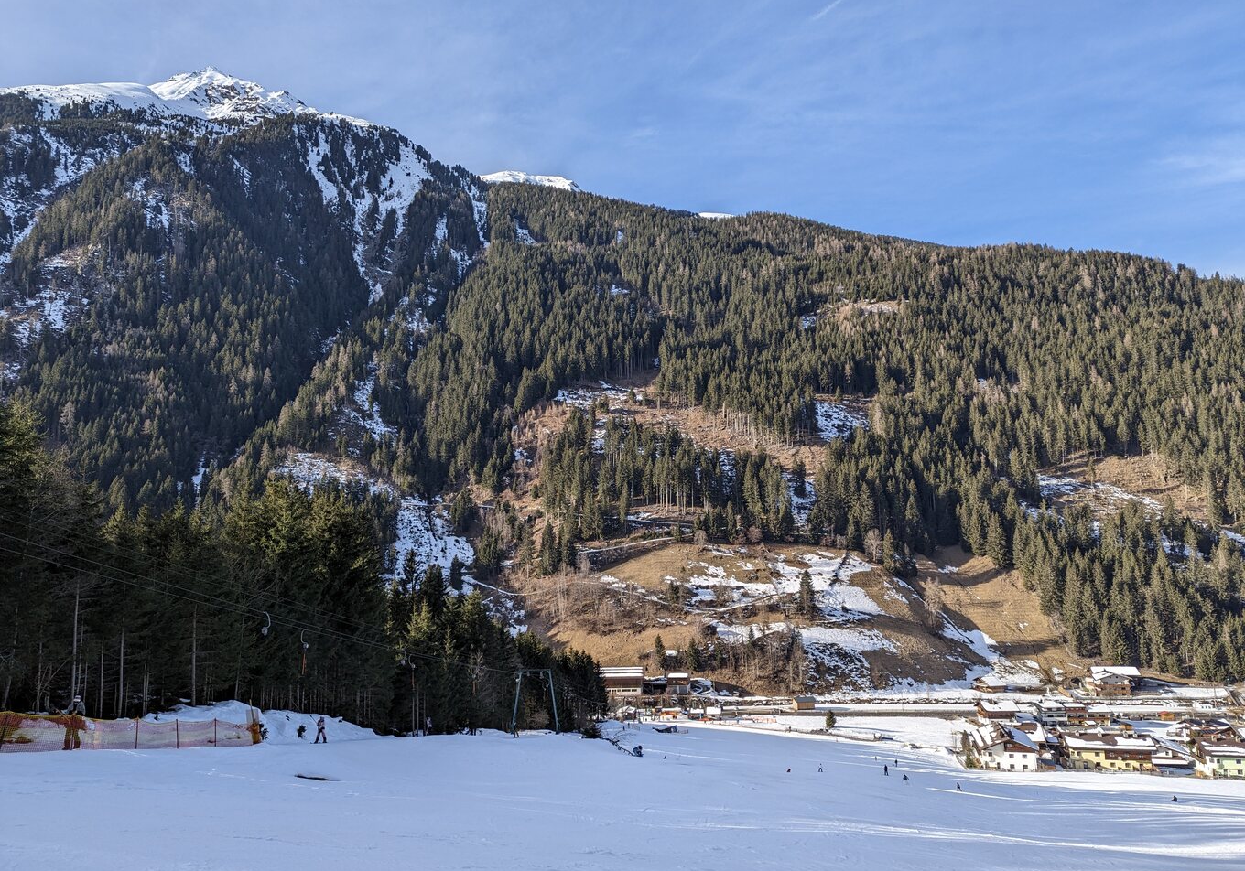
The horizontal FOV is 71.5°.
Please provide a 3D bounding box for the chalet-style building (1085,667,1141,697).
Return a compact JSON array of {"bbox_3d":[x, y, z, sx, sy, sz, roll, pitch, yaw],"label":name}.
[{"bbox_3d":[227.415,114.584,401.000,19.000,11.000,20.000,-3,-9,17],"label":"chalet-style building"}]

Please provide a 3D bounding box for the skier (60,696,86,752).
[{"bbox_3d":[-18.421,9.624,29.000,0.720,1.780,0.500,2,-9,-14],"label":"skier"}]

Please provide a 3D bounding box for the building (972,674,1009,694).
[{"bbox_3d":[166.954,112.895,392.000,10.000,6.000,11.000,4,-10,-26],"label":"building"}]

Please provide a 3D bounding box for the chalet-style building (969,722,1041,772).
[{"bbox_3d":[106.133,86.669,240.000,14.500,8.800,18.000,-2,-9,14],"label":"chalet-style building"}]

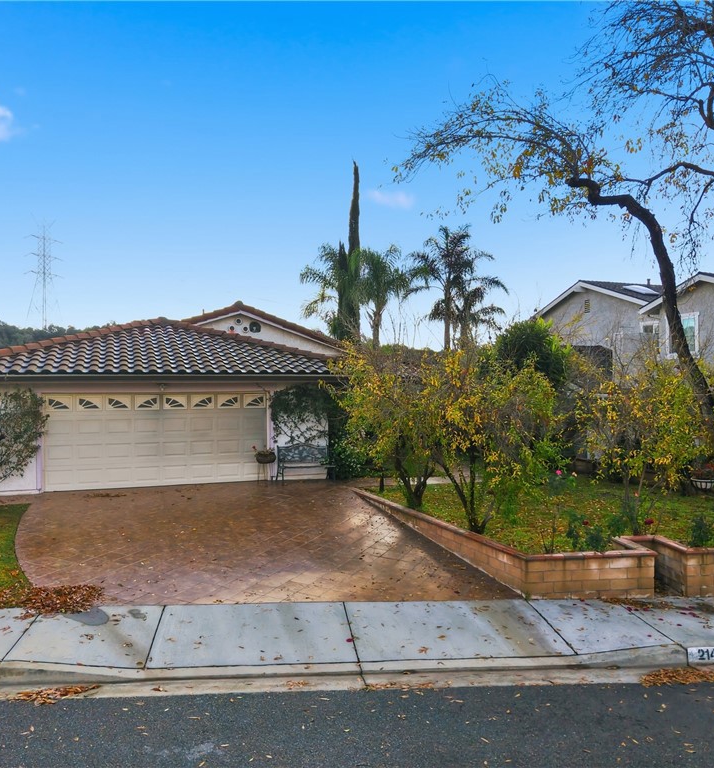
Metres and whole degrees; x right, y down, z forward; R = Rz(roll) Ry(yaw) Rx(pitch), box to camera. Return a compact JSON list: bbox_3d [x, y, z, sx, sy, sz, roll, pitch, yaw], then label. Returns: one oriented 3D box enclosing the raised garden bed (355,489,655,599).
[{"bbox_3d":[2.150,2.740,13.100,1.950,0.720,6.800,0,0,-23],"label":"raised garden bed"}]

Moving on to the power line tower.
[{"bbox_3d":[-92.600,-30.200,210.000,8.000,36.000,12.000,0,0,21],"label":"power line tower"}]

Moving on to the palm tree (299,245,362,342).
[{"bbox_3d":[-1.300,-3.100,40.000,4.300,10.000,4.300,0,0,0],"label":"palm tree"}]

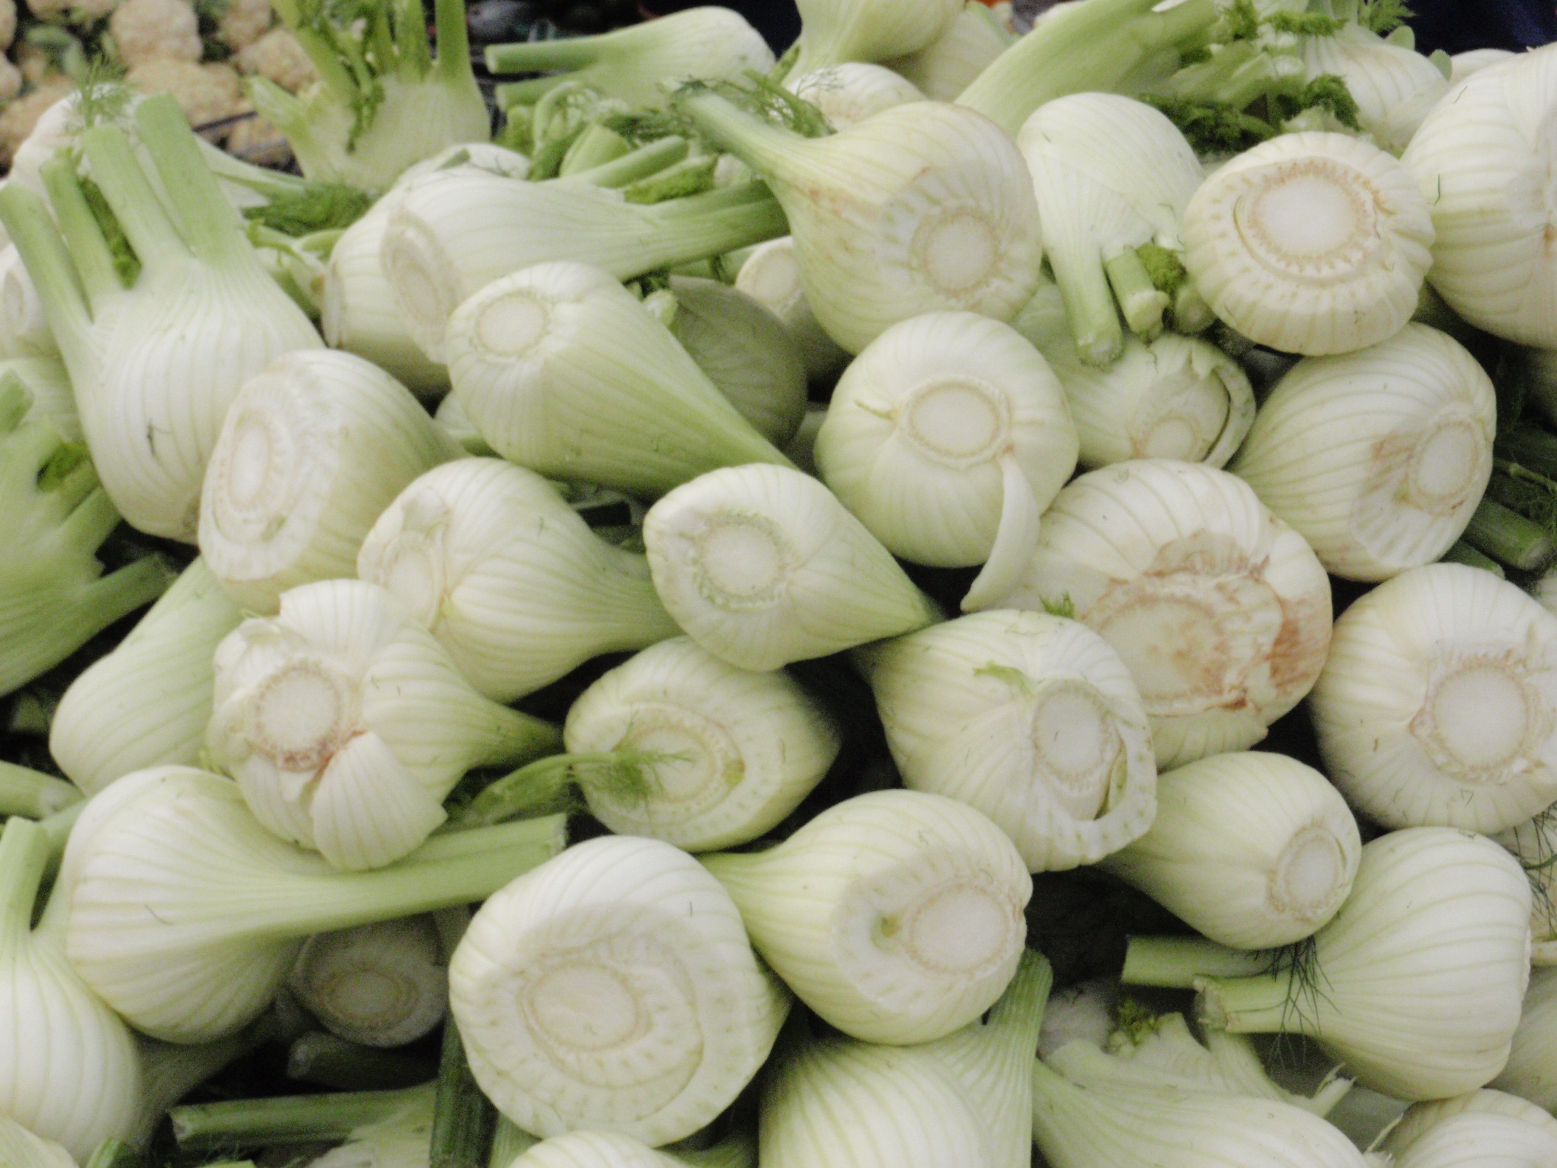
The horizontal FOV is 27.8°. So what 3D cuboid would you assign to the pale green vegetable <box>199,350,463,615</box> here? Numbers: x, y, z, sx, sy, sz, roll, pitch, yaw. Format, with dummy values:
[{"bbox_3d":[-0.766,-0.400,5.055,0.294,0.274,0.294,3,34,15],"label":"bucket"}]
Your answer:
[{"bbox_3d":[-0.157,-0.036,1.204,0.133,0.097,0.090,8,1,-44],"label":"pale green vegetable"}]

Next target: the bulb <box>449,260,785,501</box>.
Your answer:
[{"bbox_3d":[-0.060,-0.070,1.201,0.147,0.084,0.081,24,2,-40],"label":"bulb"}]

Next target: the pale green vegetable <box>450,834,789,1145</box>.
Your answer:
[{"bbox_3d":[-0.051,0.136,1.088,0.109,0.109,0.128,53,18,4],"label":"pale green vegetable"}]

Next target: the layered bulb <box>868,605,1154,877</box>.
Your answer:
[{"bbox_3d":[0.075,0.051,1.090,0.085,0.092,0.120,0,15,-40],"label":"layered bulb"}]

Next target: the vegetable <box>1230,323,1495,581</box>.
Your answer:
[{"bbox_3d":[0.208,-0.050,1.195,0.090,0.097,0.133,-4,3,-42],"label":"vegetable"}]

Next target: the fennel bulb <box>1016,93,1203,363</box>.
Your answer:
[{"bbox_3d":[0.126,-0.133,1.160,0.068,0.065,0.108,-10,60,-6],"label":"fennel bulb"}]

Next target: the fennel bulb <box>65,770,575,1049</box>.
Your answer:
[{"bbox_3d":[-0.157,0.102,1.060,0.168,0.090,0.078,-9,0,3],"label":"fennel bulb"}]

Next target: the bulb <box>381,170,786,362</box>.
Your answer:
[{"bbox_3d":[-0.071,-0.119,1.170,0.158,0.073,0.070,-8,3,-23],"label":"bulb"}]

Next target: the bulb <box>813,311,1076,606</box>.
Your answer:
[{"bbox_3d":[0.062,-0.047,1.182,0.098,0.119,0.097,12,65,2],"label":"bulb"}]

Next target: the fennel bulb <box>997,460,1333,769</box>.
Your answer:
[{"bbox_3d":[0.138,0.005,1.133,0.114,0.109,0.128,-30,24,6],"label":"fennel bulb"}]

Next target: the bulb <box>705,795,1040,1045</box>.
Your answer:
[{"bbox_3d":[0.026,0.107,1.060,0.082,0.087,0.130,0,12,-44],"label":"bulb"}]

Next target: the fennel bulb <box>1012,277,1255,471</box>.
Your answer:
[{"bbox_3d":[0.127,-0.081,1.170,0.072,0.077,0.113,-27,39,-27],"label":"fennel bulb"}]

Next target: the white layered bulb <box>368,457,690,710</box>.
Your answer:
[{"bbox_3d":[-0.086,0.001,1.130,0.135,0.088,0.080,8,-4,-30],"label":"white layered bulb"}]

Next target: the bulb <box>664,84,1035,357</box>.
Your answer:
[{"bbox_3d":[0.032,-0.156,1.259,0.095,0.100,0.163,24,10,-48],"label":"bulb"}]

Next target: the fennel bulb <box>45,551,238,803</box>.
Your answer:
[{"bbox_3d":[-0.210,0.024,1.130,0.075,0.070,0.128,40,78,0],"label":"fennel bulb"}]

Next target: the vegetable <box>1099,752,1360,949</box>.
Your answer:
[{"bbox_3d":[0.154,0.092,1.100,0.065,0.069,0.110,0,3,-43],"label":"vegetable"}]

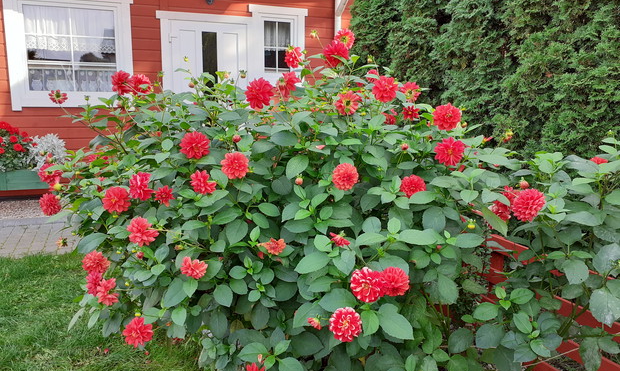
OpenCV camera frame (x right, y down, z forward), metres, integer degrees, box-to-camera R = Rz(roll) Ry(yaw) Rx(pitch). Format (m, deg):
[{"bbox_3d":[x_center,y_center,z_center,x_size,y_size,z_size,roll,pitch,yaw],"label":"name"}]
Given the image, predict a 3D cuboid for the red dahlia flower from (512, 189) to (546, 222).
[{"bbox_3d":[0.735,0.064,1.630,0.112,0.112,0.070,5,0,24],"label":"red dahlia flower"}]

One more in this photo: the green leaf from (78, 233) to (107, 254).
[{"bbox_3d":[-0.798,0.212,1.770,0.125,0.022,0.075,-30,46,-24],"label":"green leaf"}]

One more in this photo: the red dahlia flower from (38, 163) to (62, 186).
[{"bbox_3d":[-1.057,-0.045,1.970,0.098,0.095,0.060,-6,1,-35],"label":"red dahlia flower"}]

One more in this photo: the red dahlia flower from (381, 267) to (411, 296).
[{"bbox_3d":[0.276,0.314,1.580,0.102,0.095,0.062,1,-4,1],"label":"red dahlia flower"}]

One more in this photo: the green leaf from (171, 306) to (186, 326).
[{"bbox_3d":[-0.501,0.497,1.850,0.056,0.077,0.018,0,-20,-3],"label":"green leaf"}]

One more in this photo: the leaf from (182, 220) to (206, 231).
[{"bbox_3d":[-0.374,0.126,1.544,0.083,0.017,0.049,-16,34,-18],"label":"leaf"}]

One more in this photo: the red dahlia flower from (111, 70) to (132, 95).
[{"bbox_3d":[-0.791,-0.432,2.030,0.062,0.105,0.100,0,7,39],"label":"red dahlia flower"}]

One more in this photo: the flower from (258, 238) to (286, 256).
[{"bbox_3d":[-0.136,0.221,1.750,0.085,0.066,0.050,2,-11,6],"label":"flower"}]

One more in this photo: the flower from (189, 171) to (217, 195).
[{"bbox_3d":[-0.390,-0.015,1.770,0.095,0.088,0.065,6,11,28],"label":"flower"}]

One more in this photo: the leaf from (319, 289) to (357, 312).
[{"bbox_3d":[0.089,0.373,1.570,0.126,0.020,0.085,-1,53,3],"label":"leaf"}]

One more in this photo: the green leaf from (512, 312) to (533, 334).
[{"bbox_3d":[0.694,0.449,1.580,0.050,0.014,0.090,-41,54,-18],"label":"green leaf"}]

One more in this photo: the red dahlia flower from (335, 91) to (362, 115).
[{"bbox_3d":[0.143,-0.308,1.814,0.097,0.093,0.053,1,12,6],"label":"red dahlia flower"}]

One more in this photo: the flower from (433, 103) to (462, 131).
[{"bbox_3d":[0.517,-0.255,1.820,0.108,0.105,0.062,1,-9,0],"label":"flower"}]

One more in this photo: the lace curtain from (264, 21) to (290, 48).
[{"bbox_3d":[-0.470,-2.186,7.000,0.420,0.420,0.050,-3,10,-21],"label":"lace curtain"}]

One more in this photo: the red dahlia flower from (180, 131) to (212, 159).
[{"bbox_3d":[-0.407,-0.142,1.720,0.105,0.102,0.060,1,9,5],"label":"red dahlia flower"}]

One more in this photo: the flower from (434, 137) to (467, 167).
[{"bbox_3d":[0.492,-0.119,1.700,0.107,0.105,0.058,3,-1,16],"label":"flower"}]

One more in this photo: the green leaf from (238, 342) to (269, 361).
[{"bbox_3d":[-0.189,0.549,1.600,0.112,0.020,0.070,-4,52,4],"label":"green leaf"}]

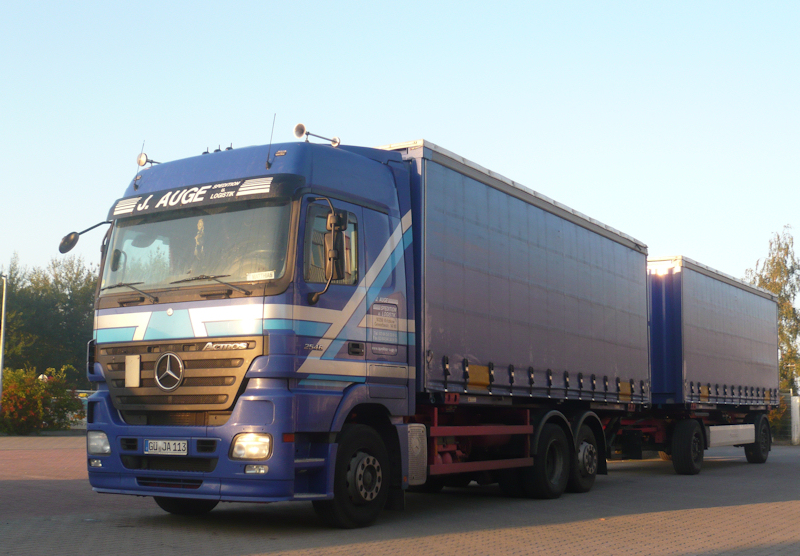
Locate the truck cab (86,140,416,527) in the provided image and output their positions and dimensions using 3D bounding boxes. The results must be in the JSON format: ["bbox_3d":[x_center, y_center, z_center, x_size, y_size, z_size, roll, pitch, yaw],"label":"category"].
[{"bbox_3d":[-1.507,0.514,10.466,2.520,3.820,2.340,-4,-9,31],"label":"truck cab"}]

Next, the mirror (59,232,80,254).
[{"bbox_3d":[-3.214,-0.335,10.105,0.100,0.265,0.220,38,1,15],"label":"mirror"}]

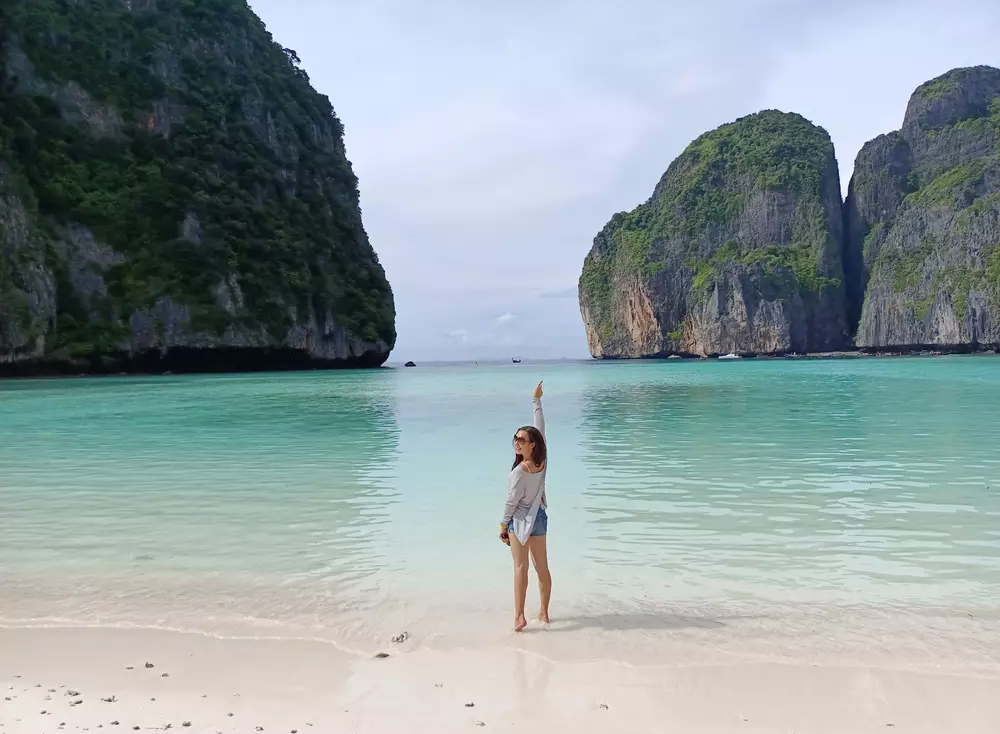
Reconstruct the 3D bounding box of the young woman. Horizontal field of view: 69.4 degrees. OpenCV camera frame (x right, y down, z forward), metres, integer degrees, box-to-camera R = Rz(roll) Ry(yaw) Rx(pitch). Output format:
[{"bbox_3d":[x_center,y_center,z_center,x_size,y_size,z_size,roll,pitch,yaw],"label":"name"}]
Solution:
[{"bbox_3d":[0.206,1.130,5.950,0.440,2.020,0.350,-1,1,-36],"label":"young woman"}]

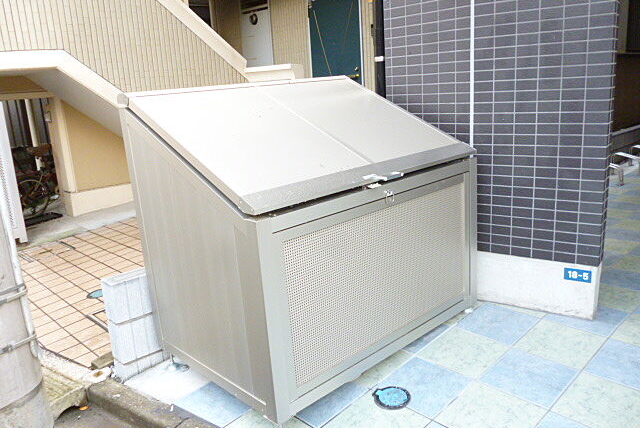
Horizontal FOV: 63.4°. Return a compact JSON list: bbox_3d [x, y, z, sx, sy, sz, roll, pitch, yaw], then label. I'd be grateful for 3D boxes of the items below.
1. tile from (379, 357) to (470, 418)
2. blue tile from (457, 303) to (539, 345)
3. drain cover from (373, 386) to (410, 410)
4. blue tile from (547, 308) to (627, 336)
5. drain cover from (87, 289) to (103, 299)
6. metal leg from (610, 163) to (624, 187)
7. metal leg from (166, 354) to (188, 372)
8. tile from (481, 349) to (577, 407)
[{"bbox_3d":[0.425,0.709,2.125,0.300,0.015,0.300,-22,22,-39],"label":"tile"},{"bbox_3d":[0.856,0.535,2.504,0.300,0.015,0.300,-22,22,-39],"label":"blue tile"},{"bbox_3d":[0.291,0.731,2.067,0.145,0.020,0.145,-7,17,2],"label":"drain cover"},{"bbox_3d":[1.276,0.488,2.477,0.300,0.015,0.300,-19,20,-40],"label":"blue tile"},{"bbox_3d":[-1.526,0.550,3.565,0.145,0.020,0.145,-22,23,-39],"label":"drain cover"},{"bbox_3d":[3.068,-0.402,5.330,0.080,0.220,0.140,-15,17,-41],"label":"metal leg"},{"bbox_3d":[-0.678,0.704,2.468,0.060,0.070,0.080,-15,17,-41],"label":"metal leg"},{"bbox_3d":[0.845,0.662,2.099,0.300,0.015,0.300,-22,22,-39],"label":"tile"}]

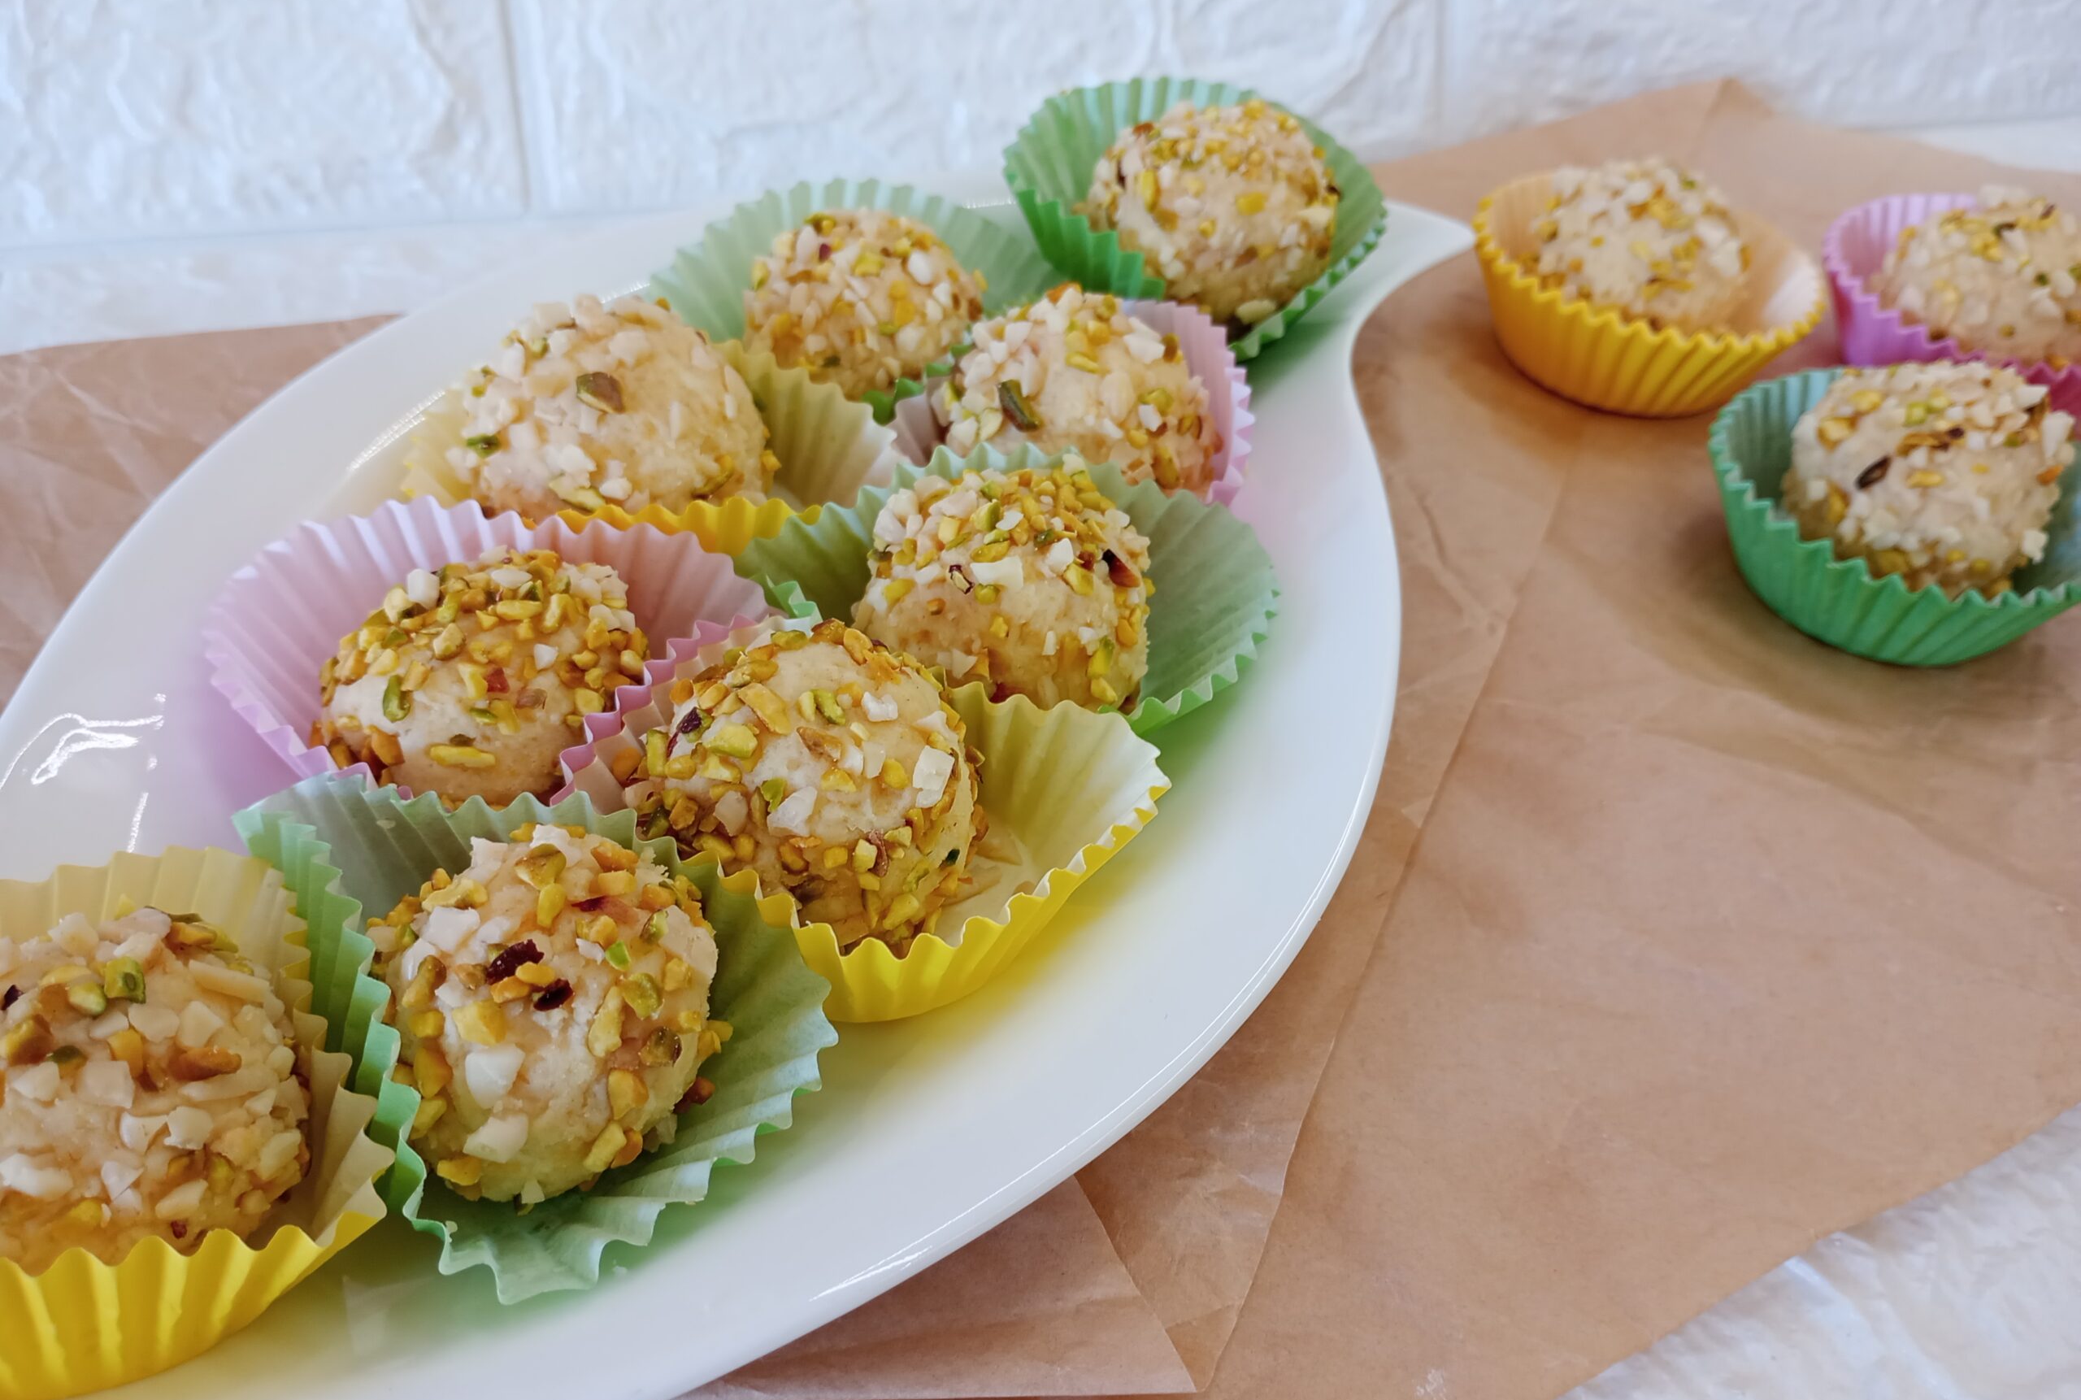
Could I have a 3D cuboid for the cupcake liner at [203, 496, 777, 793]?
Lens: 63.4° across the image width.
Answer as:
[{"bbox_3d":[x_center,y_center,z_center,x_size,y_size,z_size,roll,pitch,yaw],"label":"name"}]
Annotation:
[{"bbox_3d":[-0.067,0.000,0.212,0.068,0.023,0.062,1,40,-1],"label":"cupcake liner"}]

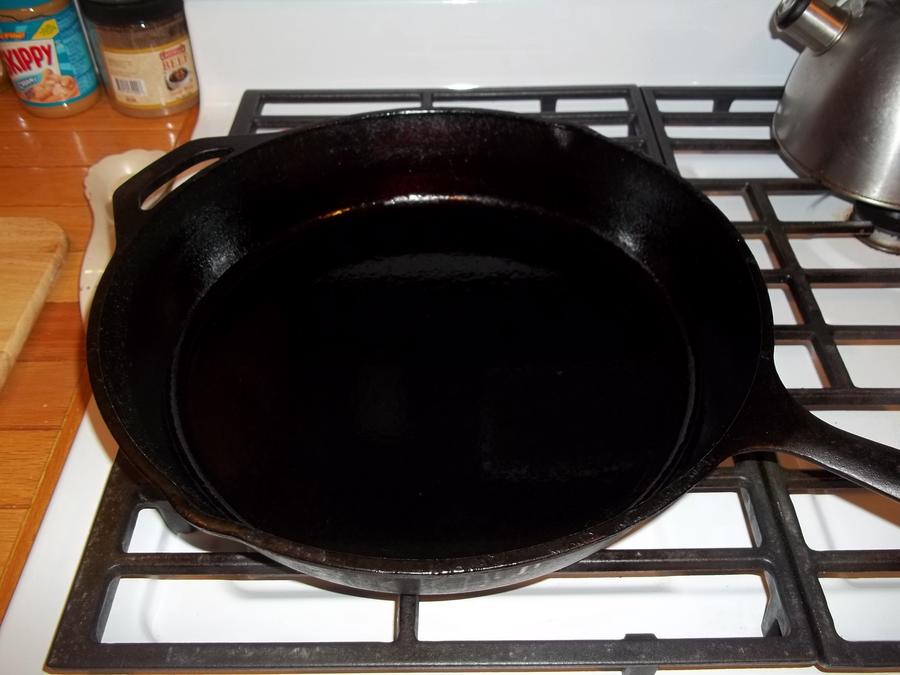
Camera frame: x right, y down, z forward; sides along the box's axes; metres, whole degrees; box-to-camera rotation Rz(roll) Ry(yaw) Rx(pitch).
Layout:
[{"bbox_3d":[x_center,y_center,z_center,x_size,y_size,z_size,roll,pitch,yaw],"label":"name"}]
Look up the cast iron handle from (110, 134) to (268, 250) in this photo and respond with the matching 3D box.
[{"bbox_3d":[-0.181,-0.101,0.565,0.047,0.019,0.147,23,49,21],"label":"cast iron handle"}]

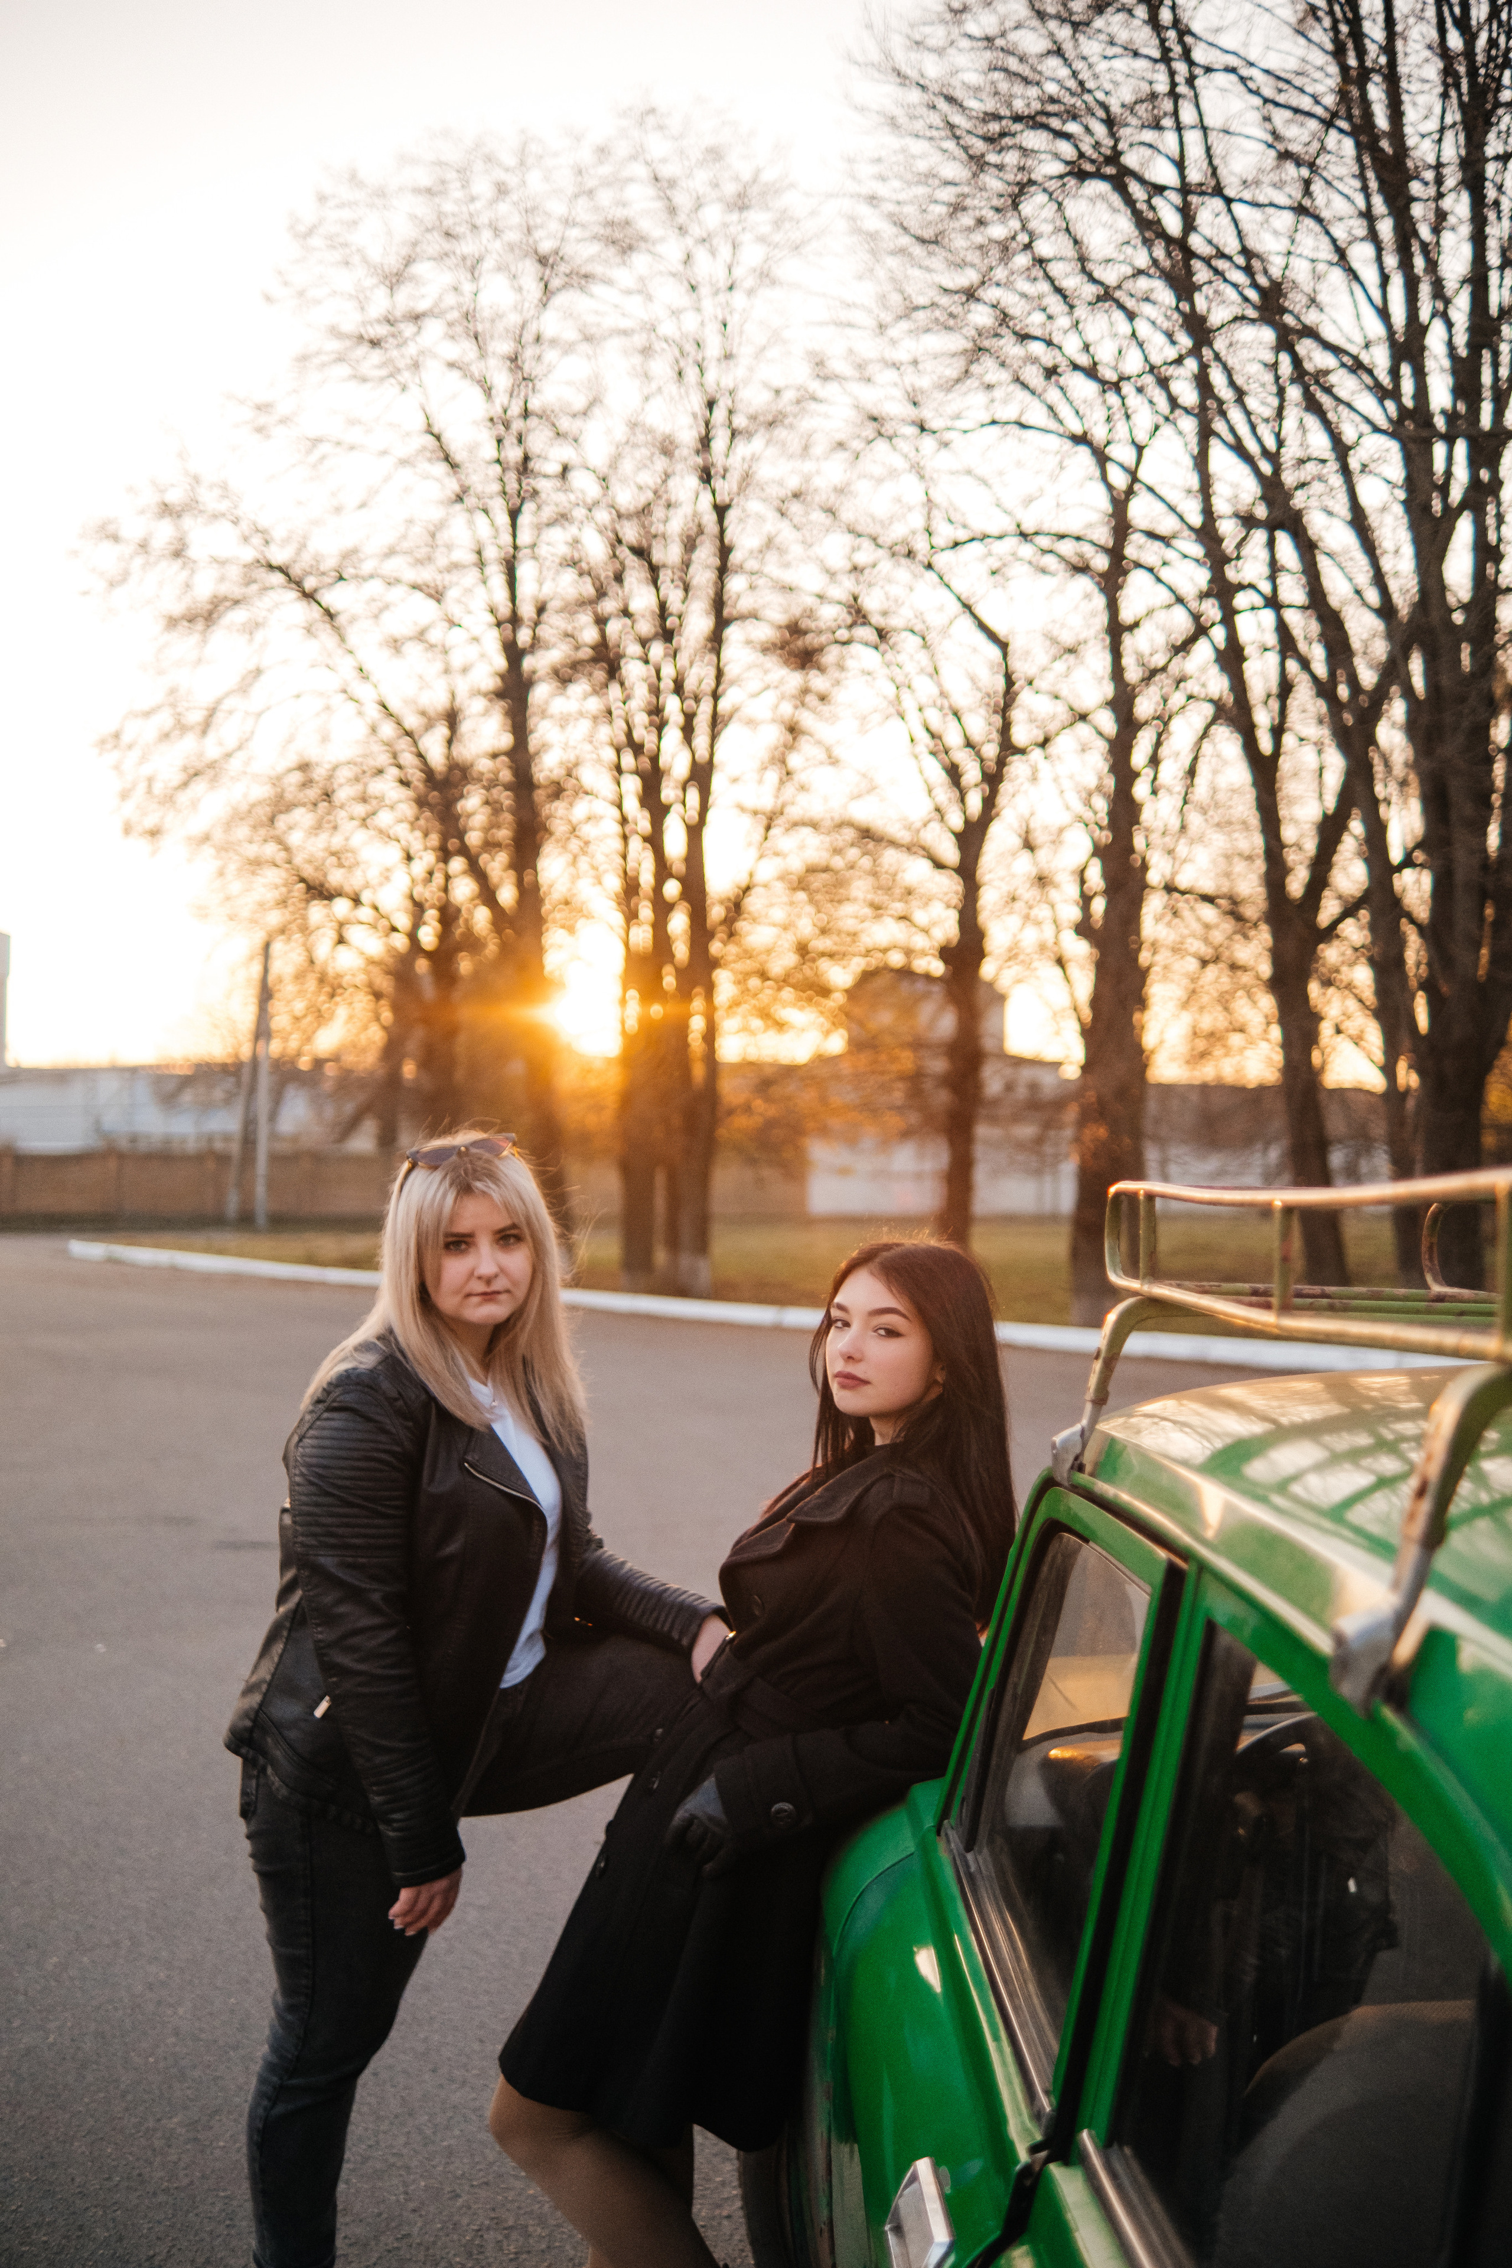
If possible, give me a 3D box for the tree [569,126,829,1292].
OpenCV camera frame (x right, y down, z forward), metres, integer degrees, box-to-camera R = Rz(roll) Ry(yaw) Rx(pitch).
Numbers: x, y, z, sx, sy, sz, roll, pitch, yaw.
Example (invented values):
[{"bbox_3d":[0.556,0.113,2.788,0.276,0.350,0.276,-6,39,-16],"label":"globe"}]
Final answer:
[{"bbox_3d":[-0.689,-5.158,26.800,3.200,14.200,3.400,0,-1,0],"label":"tree"}]

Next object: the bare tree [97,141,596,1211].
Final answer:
[{"bbox_3d":[-5.850,-6.114,31.500,7.100,16.100,6.800,0,-1,0],"label":"bare tree"}]

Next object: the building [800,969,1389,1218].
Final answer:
[{"bbox_3d":[11.092,-1.379,73.000,18.500,8.000,12.000,0,-1,7],"label":"building"}]

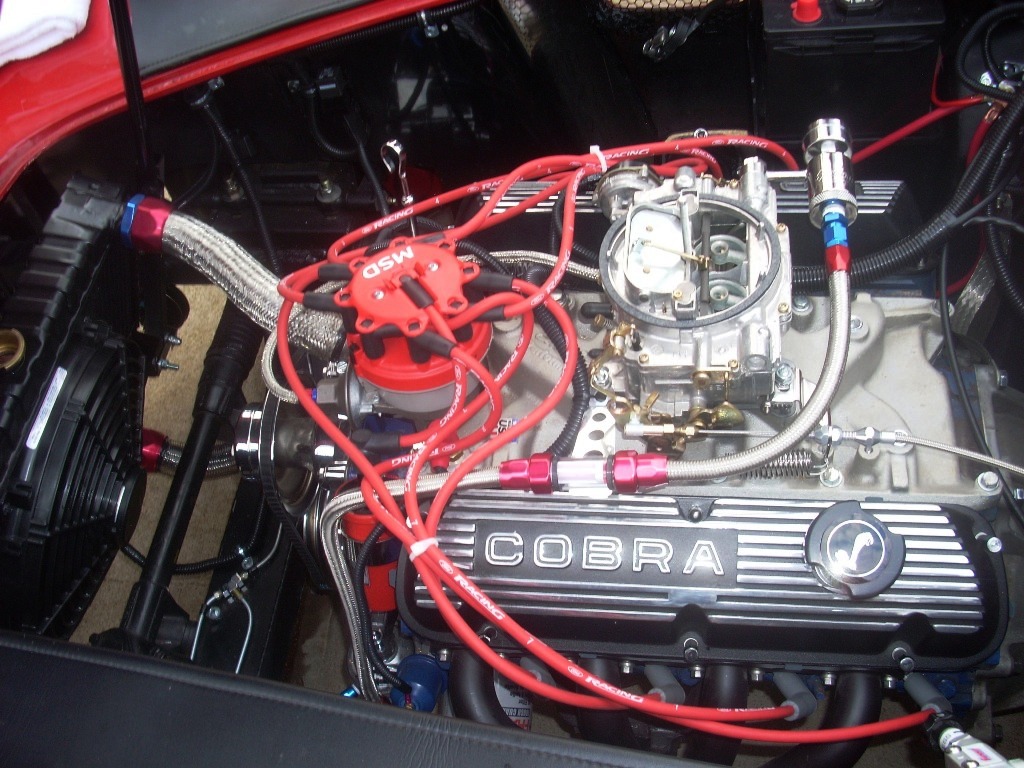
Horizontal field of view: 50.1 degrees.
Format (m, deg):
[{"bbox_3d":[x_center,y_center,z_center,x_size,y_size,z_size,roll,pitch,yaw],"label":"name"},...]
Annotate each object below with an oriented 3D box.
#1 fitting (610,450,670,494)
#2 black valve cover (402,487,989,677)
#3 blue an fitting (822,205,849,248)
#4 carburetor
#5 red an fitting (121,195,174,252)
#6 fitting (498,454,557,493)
[{"bbox_3d":[0.099,0.068,0.842,0.042,0.031,0.031,-2,53,15],"label":"fitting"},{"bbox_3d":[0.142,0.150,0.876,0.497,0.080,0.145,1,79,10],"label":"black valve cover"},{"bbox_3d":[0.265,-0.128,0.893,0.021,0.021,0.036,1,54,10],"label":"blue an fitting"},{"bbox_3d":[0.144,-0.082,0.898,0.168,0.113,0.215,1,54,10],"label":"carburetor"},{"bbox_3d":[-0.367,-0.162,1.105,0.041,0.054,0.056,9,55,0],"label":"red an fitting"},{"bbox_3d":[0.011,0.071,0.864,0.042,0.031,0.031,-2,53,15],"label":"fitting"}]

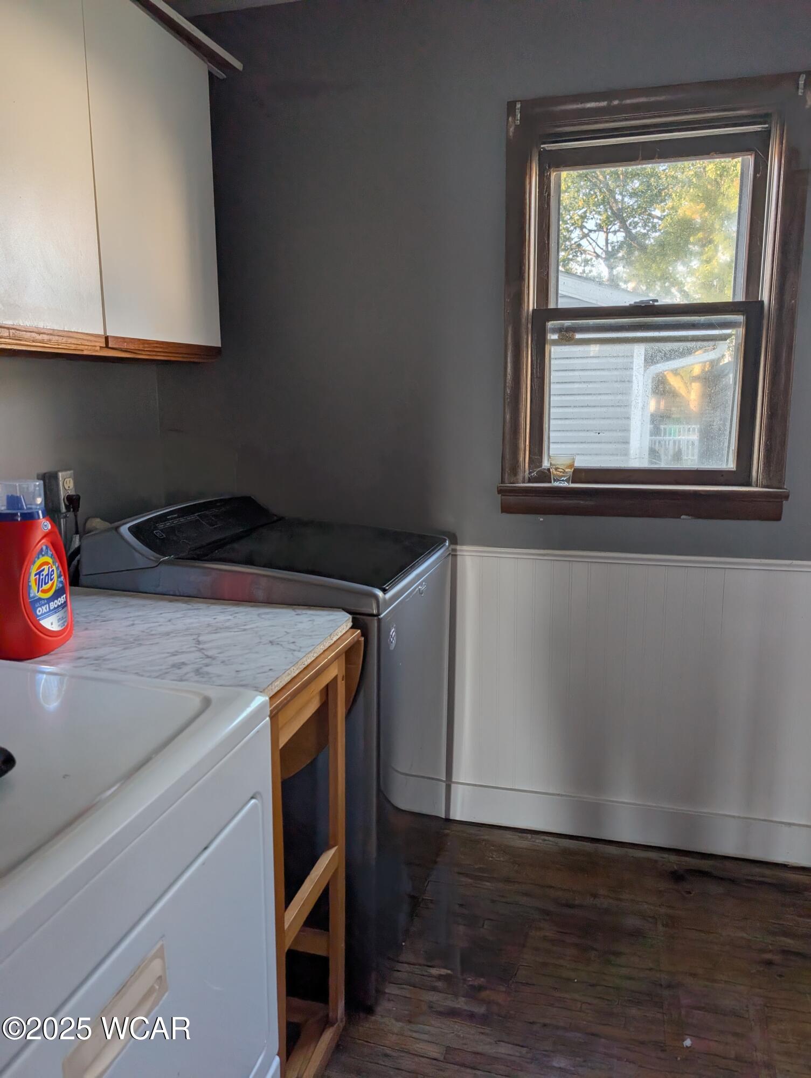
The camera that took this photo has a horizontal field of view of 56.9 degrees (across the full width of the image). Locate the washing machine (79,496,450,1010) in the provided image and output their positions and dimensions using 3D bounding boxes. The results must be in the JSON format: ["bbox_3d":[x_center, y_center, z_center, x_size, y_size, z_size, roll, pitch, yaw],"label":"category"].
[{"bbox_3d":[-0.312,0.468,2.034,0.715,1.050,0.700,3,10,15],"label":"washing machine"}]

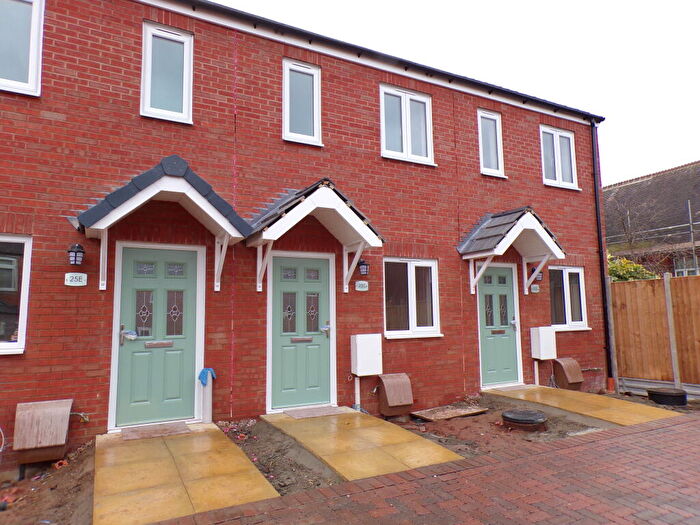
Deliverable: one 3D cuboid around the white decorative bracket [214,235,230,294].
[{"bbox_3d":[-1.511,0.003,5.758,0.070,0.650,0.480,3,-7,-29],"label":"white decorative bracket"}]

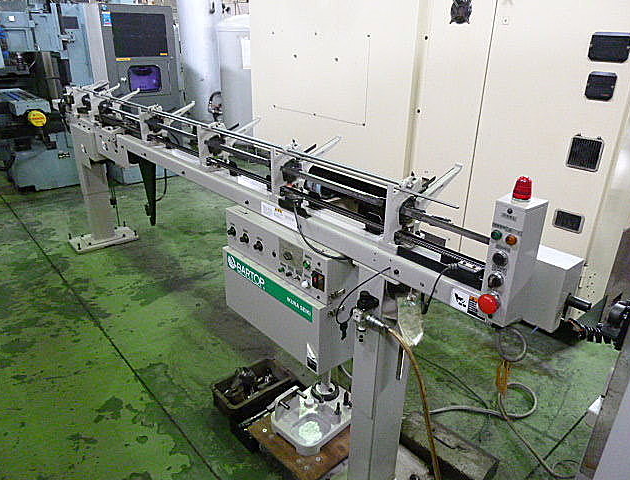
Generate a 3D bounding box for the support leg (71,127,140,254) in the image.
[{"bbox_3d":[-1.683,-0.418,3.548,0.460,0.905,0.312,-16,28,-36],"label":"support leg"}]

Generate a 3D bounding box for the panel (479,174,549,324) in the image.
[{"bbox_3d":[0.386,0.025,0.911,0.123,0.291,0.060,-16,28,-36],"label":"panel"}]

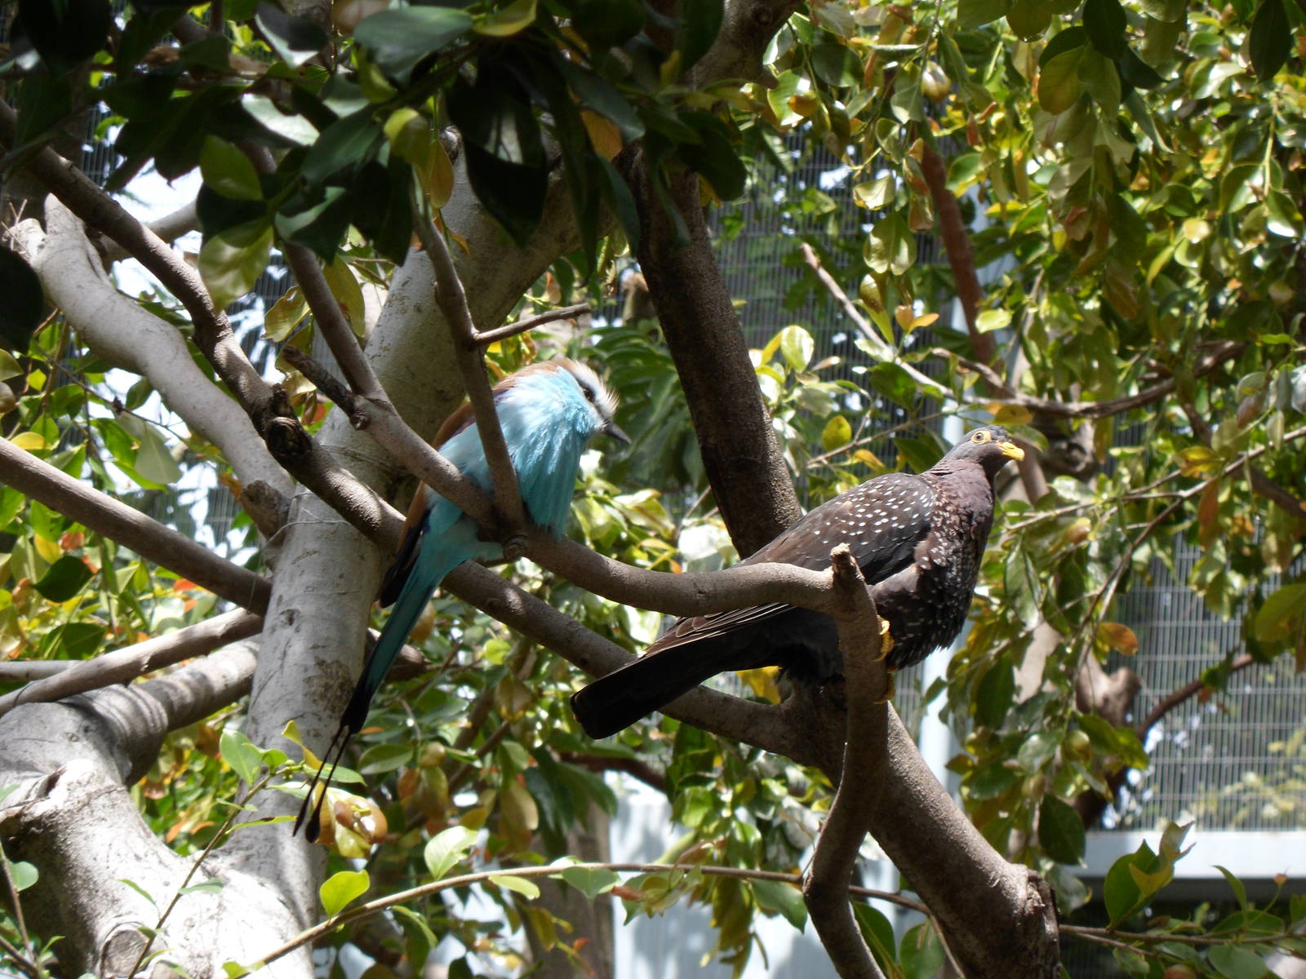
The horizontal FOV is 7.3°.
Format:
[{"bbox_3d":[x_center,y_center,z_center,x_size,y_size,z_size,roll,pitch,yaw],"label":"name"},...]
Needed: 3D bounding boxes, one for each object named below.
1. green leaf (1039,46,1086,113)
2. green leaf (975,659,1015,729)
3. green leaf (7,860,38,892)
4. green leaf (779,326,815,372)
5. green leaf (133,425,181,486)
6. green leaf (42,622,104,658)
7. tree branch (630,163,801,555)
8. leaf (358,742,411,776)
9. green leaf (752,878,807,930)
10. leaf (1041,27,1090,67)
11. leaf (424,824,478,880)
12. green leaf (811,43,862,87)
[{"bbox_3d":[0.306,-0.306,7.600,0.036,0.056,0.015,25,-11,2],"label":"green leaf"},{"bbox_3d":[0.265,0.159,7.900,0.029,0.055,0.014,13,-11,7],"label":"green leaf"},{"bbox_3d":[-0.445,0.272,7.181,0.022,0.025,0.011,35,-17,5],"label":"green leaf"},{"bbox_3d":[0.115,-0.113,8.198,0.030,0.041,0.011,-11,-18,8],"label":"green leaf"},{"bbox_3d":[-0.374,-0.026,7.691,0.034,0.050,0.011,-15,18,-1],"label":"green leaf"},{"bbox_3d":[-0.438,0.114,7.687,0.051,0.031,0.011,-22,15,6],"label":"green leaf"},{"bbox_3d":[0.046,-0.095,7.400,0.052,0.315,0.052,-15,-10,0],"label":"tree branch"},{"bbox_3d":[-0.206,0.206,7.795,0.046,0.026,0.011,-23,-20,-9],"label":"leaf"},{"bbox_3d":[0.091,0.302,7.400,0.054,0.030,0.016,45,-16,6],"label":"green leaf"},{"bbox_3d":[0.316,-0.337,7.786,0.050,0.032,0.011,-40,-12,-3],"label":"leaf"},{"bbox_3d":[-0.145,0.260,7.300,0.033,0.047,0.018,34,-10,16],"label":"leaf"},{"bbox_3d":[0.142,-0.329,7.900,0.044,0.034,0.016,45,0,13],"label":"green leaf"}]

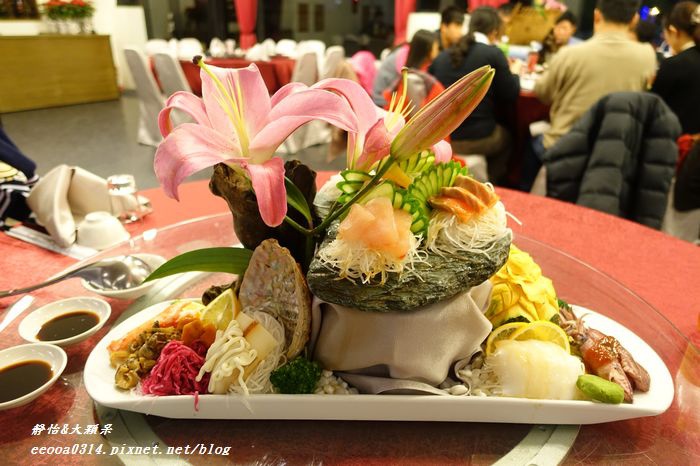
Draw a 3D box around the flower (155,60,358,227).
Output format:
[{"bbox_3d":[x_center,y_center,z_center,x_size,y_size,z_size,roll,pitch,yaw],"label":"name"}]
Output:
[{"bbox_3d":[-0.082,-0.089,0.453,0.170,0.135,0.120,5,24,9],"label":"flower"}]

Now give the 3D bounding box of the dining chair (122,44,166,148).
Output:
[{"bbox_3d":[-1.906,-1.396,4.838,0.450,0.930,0.560,18,29,34],"label":"dining chair"}]

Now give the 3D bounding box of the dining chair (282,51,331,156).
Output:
[{"bbox_3d":[-0.586,-1.361,4.811,0.560,0.930,0.450,21,30,38],"label":"dining chair"}]

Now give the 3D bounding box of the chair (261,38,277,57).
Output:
[{"bbox_3d":[-1.276,-2.444,7.132,0.450,0.930,0.550,3,24,5],"label":"chair"}]

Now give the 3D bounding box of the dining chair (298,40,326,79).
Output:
[{"bbox_3d":[-0.660,-2.149,6.493,0.450,0.930,0.550,21,31,38],"label":"dining chair"}]

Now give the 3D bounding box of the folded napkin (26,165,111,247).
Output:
[{"bbox_3d":[-0.552,-0.058,0.933,0.145,0.125,0.110,-12,27,-27],"label":"folded napkin"}]

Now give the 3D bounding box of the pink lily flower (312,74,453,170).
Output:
[{"bbox_3d":[0.032,-0.107,0.460,0.140,0.100,0.125,1,24,0],"label":"pink lily flower"}]

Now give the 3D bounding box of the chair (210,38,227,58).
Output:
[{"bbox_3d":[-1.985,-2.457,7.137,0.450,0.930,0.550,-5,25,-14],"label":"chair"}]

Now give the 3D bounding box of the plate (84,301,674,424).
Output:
[{"bbox_3d":[0.027,0.132,0.497,0.576,0.037,0.176,1,24,0],"label":"plate"}]

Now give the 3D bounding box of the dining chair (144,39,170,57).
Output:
[{"bbox_3d":[-2.838,-2.457,7.241,0.450,0.930,0.560,-19,31,-39],"label":"dining chair"}]

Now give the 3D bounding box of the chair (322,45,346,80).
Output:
[{"bbox_3d":[-0.406,-1.976,6.232,0.560,0.930,0.450,5,24,9],"label":"chair"}]

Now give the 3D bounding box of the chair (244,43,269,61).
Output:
[{"bbox_3d":[-1.456,-2.532,7.470,0.450,0.930,0.560,1,23,0],"label":"chair"}]

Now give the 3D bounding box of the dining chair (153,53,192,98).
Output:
[{"bbox_3d":[-1.451,-1.243,4.428,0.550,0.930,0.450,-21,32,-40],"label":"dining chair"}]

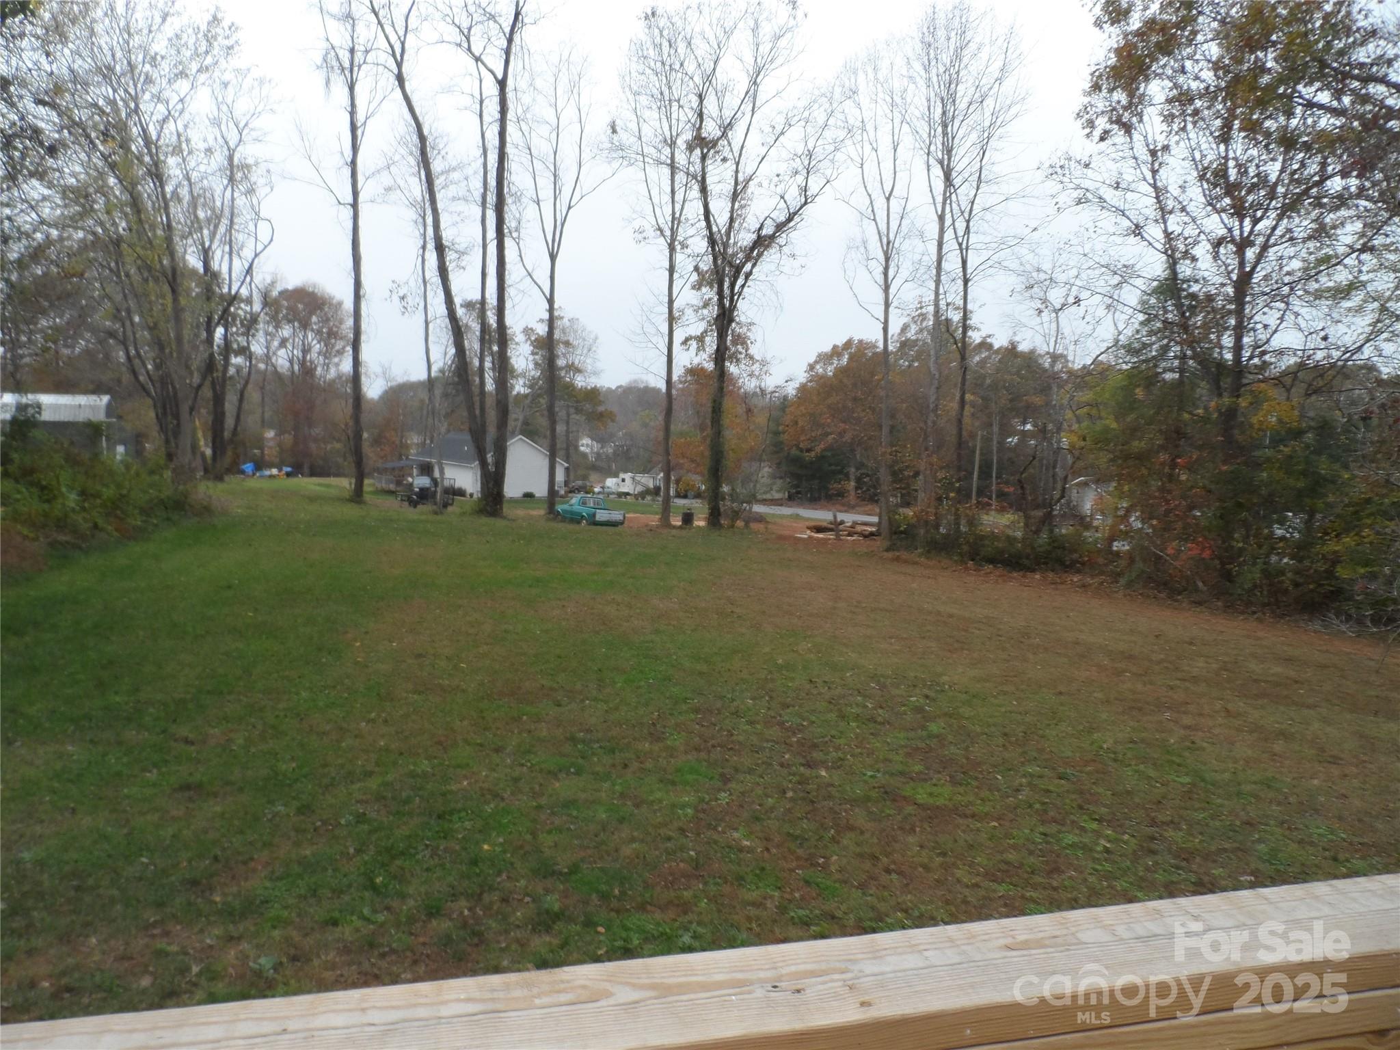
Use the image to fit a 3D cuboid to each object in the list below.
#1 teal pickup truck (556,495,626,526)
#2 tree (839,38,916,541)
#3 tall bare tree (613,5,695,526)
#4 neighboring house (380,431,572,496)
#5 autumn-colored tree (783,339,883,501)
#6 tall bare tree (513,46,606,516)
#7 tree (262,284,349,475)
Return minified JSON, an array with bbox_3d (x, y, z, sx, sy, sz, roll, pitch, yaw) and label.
[{"bbox_3d":[-5.297,-0.699,46.021,1.650,1.430,4.350,3,3,-35],"label":"teal pickup truck"},{"bbox_3d":[7.863,-10.153,42.942,3.387,21.848,3.387,2,6,10],"label":"tree"},{"bbox_3d":[-2.123,-11.671,44.857,3.791,23.612,3.791,1,6,-3],"label":"tall bare tree"},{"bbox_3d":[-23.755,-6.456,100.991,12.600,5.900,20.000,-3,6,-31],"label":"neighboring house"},{"bbox_3d":[11.091,-8.699,81.347,8.341,13.490,8.341,2,6,8],"label":"autumn-colored tree"},{"bbox_3d":[-6.607,-11.169,45.456,4.354,21.552,4.354,0,6,-8],"label":"tall bare tree"},{"bbox_3d":[-35.361,-12.983,87.176,7.760,17.024,7.760,-1,6,-22],"label":"tree"}]

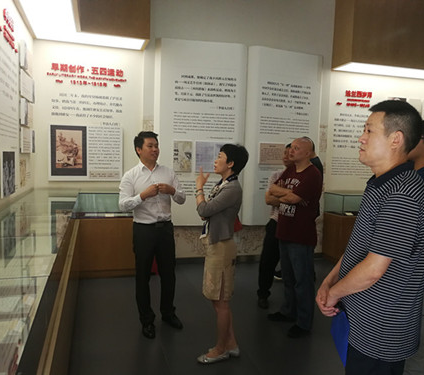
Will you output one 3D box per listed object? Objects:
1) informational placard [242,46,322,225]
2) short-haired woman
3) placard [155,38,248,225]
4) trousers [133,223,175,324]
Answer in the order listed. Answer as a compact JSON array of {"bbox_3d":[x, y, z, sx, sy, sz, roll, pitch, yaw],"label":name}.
[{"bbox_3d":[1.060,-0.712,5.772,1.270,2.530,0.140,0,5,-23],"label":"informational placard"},{"bbox_3d":[0.070,0.490,2.990,0.410,1.635,0.440,1,4,-9],"label":"short-haired woman"},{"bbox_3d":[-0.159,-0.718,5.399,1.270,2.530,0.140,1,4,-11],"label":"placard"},{"bbox_3d":[-0.510,0.760,3.480,0.370,0.910,0.280,-1,5,-30],"label":"trousers"}]

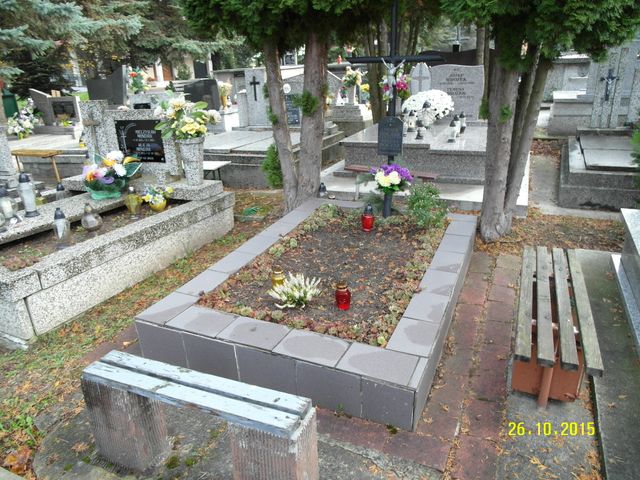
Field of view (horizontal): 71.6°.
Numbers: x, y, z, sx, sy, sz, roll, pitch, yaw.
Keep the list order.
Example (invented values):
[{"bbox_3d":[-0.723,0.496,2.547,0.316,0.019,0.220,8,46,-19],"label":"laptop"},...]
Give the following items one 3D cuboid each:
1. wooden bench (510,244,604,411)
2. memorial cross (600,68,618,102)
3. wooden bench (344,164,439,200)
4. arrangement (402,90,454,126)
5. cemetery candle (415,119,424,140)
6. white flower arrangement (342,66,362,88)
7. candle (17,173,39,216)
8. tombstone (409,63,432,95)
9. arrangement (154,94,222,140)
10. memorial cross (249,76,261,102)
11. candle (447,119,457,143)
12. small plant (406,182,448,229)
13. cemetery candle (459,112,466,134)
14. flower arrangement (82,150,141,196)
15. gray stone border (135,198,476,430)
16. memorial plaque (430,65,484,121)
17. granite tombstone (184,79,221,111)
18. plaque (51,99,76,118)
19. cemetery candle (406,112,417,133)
[{"bbox_3d":[1.060,0.444,2.085,0.273,0.437,1.052,8,24,23],"label":"wooden bench"},{"bbox_3d":[3.666,-1.969,5.619,0.200,0.400,0.050,8,24,23],"label":"memorial cross"},{"bbox_3d":[0.691,-0.485,4.426,0.965,0.406,0.190,13,27,33],"label":"wooden bench"},{"bbox_3d":[1.554,-1.891,6.283,0.680,0.520,0.640,8,24,23],"label":"arrangement"},{"bbox_3d":[1.173,-1.298,5.210,0.088,0.233,0.088,8,24,23],"label":"cemetery candle"},{"bbox_3d":[0.535,-2.598,7.086,0.340,0.330,0.300,8,24,23],"label":"white flower arrangement"},{"bbox_3d":[-2.375,-0.368,3.598,0.118,0.358,0.118,8,24,23],"label":"candle"},{"bbox_3d":[1.509,-2.239,6.670,0.310,0.800,0.100,8,24,23],"label":"tombstone"},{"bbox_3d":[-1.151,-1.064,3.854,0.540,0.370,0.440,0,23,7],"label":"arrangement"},{"bbox_3d":[-0.981,-2.293,6.716,0.170,0.380,0.030,8,24,23],"label":"memorial cross"},{"bbox_3d":[1.548,-1.272,5.180,0.088,0.266,0.088,8,24,23],"label":"candle"},{"bbox_3d":[0.876,-0.301,3.621,0.310,0.340,0.300,8,24,23],"label":"small plant"},{"bbox_3d":[1.830,-1.496,5.688,0.083,0.269,0.083,8,24,23],"label":"cemetery candle"},{"bbox_3d":[-1.828,-0.569,3.917,0.450,0.370,0.390,8,24,23],"label":"flower arrangement"},{"bbox_3d":[0.165,0.209,3.027,1.479,0.210,2.240,8,24,23],"label":"gray stone border"},{"bbox_3d":[1.987,-2.165,6.505,0.750,0.770,0.110,8,24,23],"label":"memorial plaque"},{"bbox_3d":[-1.928,-2.379,7.281,0.610,0.540,0.130,8,24,23],"label":"granite tombstone"},{"bbox_3d":[-4.270,-2.174,7.381,0.450,0.300,0.040,1,22,9],"label":"plaque"},{"bbox_3d":[1.187,-1.529,5.730,0.093,0.265,0.093,8,24,23],"label":"cemetery candle"}]

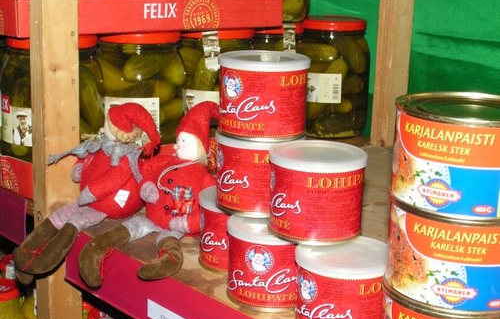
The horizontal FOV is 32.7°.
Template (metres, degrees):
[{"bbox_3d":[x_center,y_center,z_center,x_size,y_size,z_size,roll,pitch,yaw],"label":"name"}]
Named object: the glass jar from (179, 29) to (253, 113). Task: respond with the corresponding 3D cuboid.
[{"bbox_3d":[-0.048,-0.085,1.137,0.117,0.187,0.117,2,13,0],"label":"glass jar"}]

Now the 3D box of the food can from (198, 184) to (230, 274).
[{"bbox_3d":[-0.009,0.064,0.783,0.077,0.066,0.077,-3,14,-22],"label":"food can"}]

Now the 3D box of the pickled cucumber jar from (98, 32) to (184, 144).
[{"bbox_3d":[-0.139,-0.070,1.058,0.117,0.187,0.117,2,13,0],"label":"pickled cucumber jar"}]

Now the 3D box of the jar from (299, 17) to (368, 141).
[{"bbox_3d":[0.132,-0.132,1.378,0.117,0.187,0.117,2,13,0],"label":"jar"}]

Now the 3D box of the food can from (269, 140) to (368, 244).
[{"bbox_3d":[0.052,0.025,0.670,0.077,0.066,0.077,2,13,0],"label":"food can"}]

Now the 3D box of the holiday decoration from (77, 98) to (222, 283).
[{"bbox_3d":[-0.084,0.036,0.863,0.118,0.168,0.190,11,16,34],"label":"holiday decoration"}]

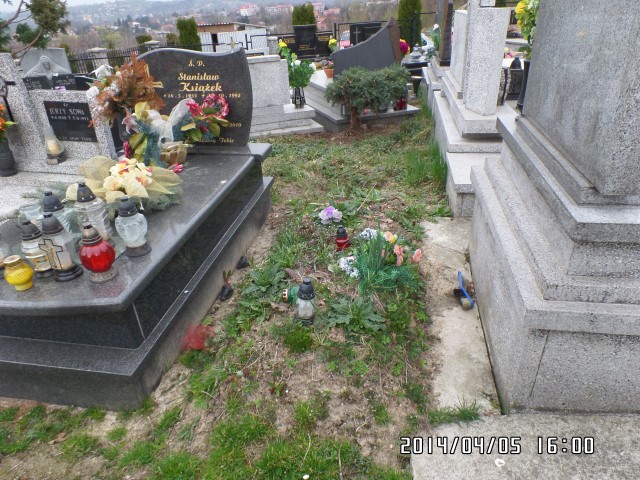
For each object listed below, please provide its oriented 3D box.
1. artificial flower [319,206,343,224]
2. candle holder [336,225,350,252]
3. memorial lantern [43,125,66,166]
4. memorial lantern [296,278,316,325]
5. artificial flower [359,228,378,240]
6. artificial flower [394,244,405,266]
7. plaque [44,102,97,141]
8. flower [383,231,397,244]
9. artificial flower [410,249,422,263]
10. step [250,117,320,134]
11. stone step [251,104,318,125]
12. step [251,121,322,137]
[{"bbox_3d":[0.086,-0.223,3.574,0.175,0.110,0.150,-1,28,0],"label":"artificial flower"},{"bbox_3d":[0.167,-0.018,3.064,0.090,0.180,0.090,-1,28,0],"label":"candle holder"},{"bbox_3d":[-2.274,-0.804,3.646,0.115,0.265,0.115,3,28,8],"label":"memorial lantern"},{"bbox_3d":[-0.076,0.316,2.285,0.095,0.250,0.095,-1,28,0],"label":"memorial lantern"},{"bbox_3d":[0.312,-0.035,2.740,0.120,0.080,0.100,-1,28,0],"label":"artificial flower"},{"bbox_3d":[0.482,0.088,2.580,0.065,0.110,0.065,-1,28,0],"label":"artificial flower"},{"bbox_3d":[-2.118,-1.003,3.633,0.390,0.320,0.020,3,28,8],"label":"plaque"},{"bbox_3d":[0.438,-0.016,2.680,0.080,0.080,0.070,-1,28,0],"label":"flower"},{"bbox_3d":[0.586,0.094,2.580,0.065,0.080,0.065,-1,28,0],"label":"artificial flower"},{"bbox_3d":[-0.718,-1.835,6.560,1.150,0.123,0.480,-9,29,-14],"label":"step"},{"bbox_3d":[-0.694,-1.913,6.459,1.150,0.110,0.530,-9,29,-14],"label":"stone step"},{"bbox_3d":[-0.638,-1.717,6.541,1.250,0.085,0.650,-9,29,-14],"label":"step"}]

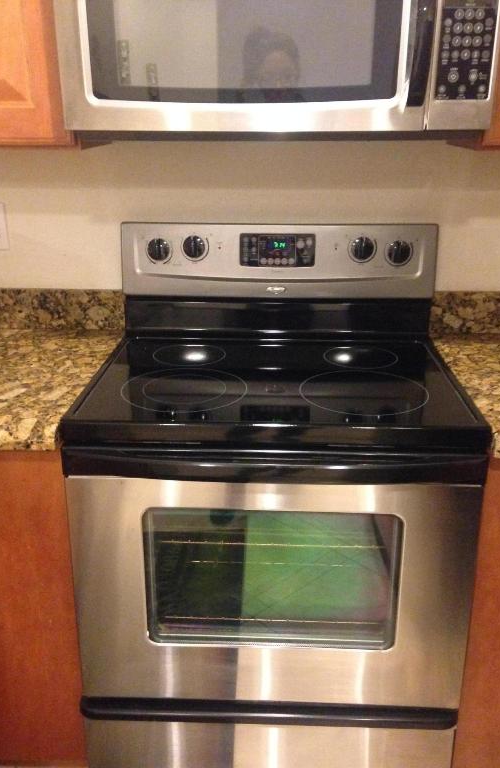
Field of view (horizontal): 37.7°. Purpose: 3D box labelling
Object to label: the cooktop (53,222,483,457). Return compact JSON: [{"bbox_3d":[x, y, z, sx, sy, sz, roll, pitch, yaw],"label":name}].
[{"bbox_3d":[0.056,-0.142,1.548,0.759,0.325,0.633,1,19,2],"label":"cooktop"}]

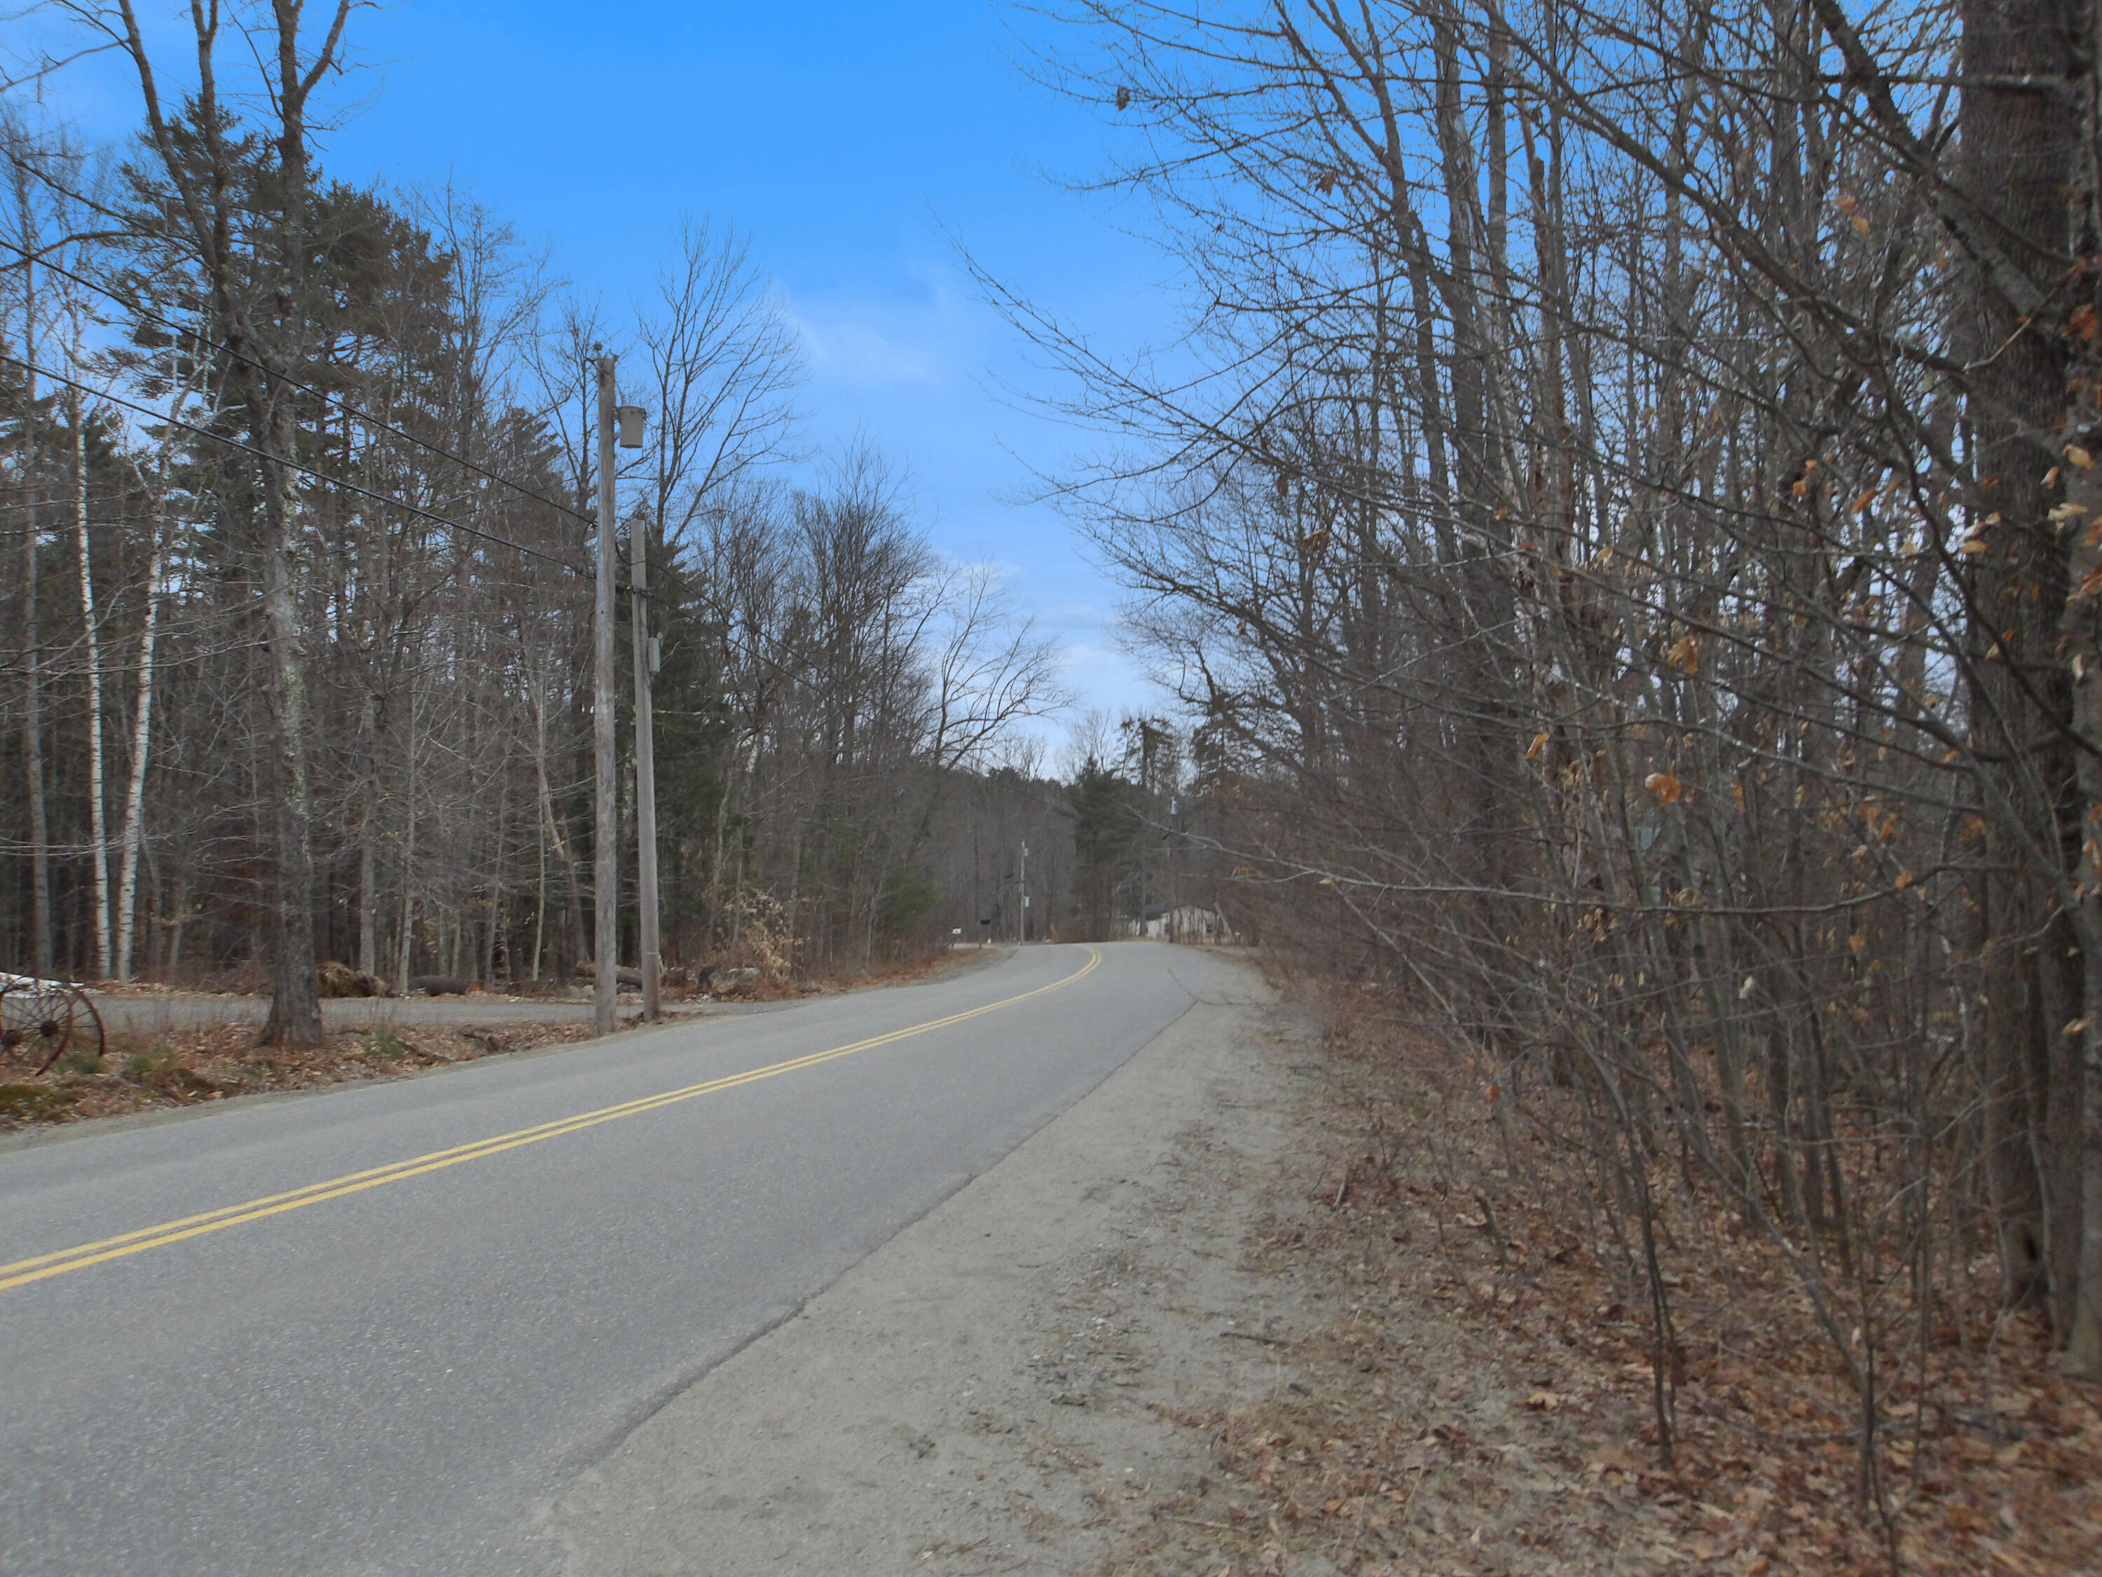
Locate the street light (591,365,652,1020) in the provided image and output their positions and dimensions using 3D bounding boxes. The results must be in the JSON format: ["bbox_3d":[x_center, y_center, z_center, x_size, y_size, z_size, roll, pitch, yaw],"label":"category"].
[{"bbox_3d":[-5.580,-1.250,21.300,0.700,8.730,0.320,-1,-4,-2],"label":"street light"}]

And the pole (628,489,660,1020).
[{"bbox_3d":[-5.770,-0.340,23.350,0.360,7.200,0.300,-2,-4,-2],"label":"pole"}]

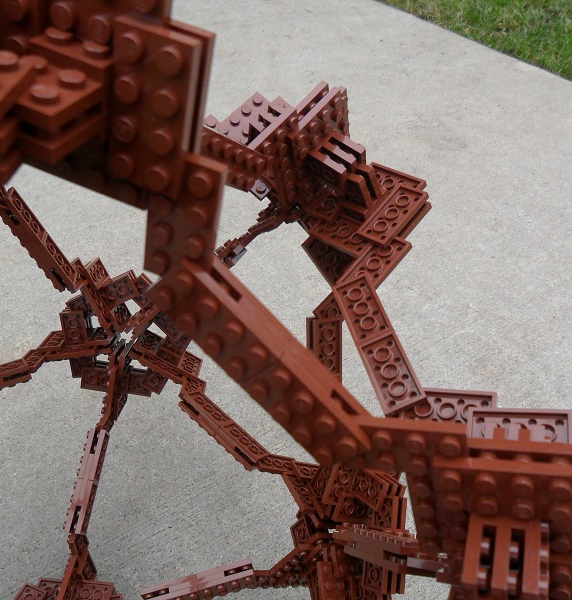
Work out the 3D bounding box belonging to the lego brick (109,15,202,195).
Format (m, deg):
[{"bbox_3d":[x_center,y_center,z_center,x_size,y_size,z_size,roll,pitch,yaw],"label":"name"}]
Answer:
[{"bbox_3d":[-0.027,-0.036,0.122,0.016,0.032,0.005,21,38,8],"label":"lego brick"}]

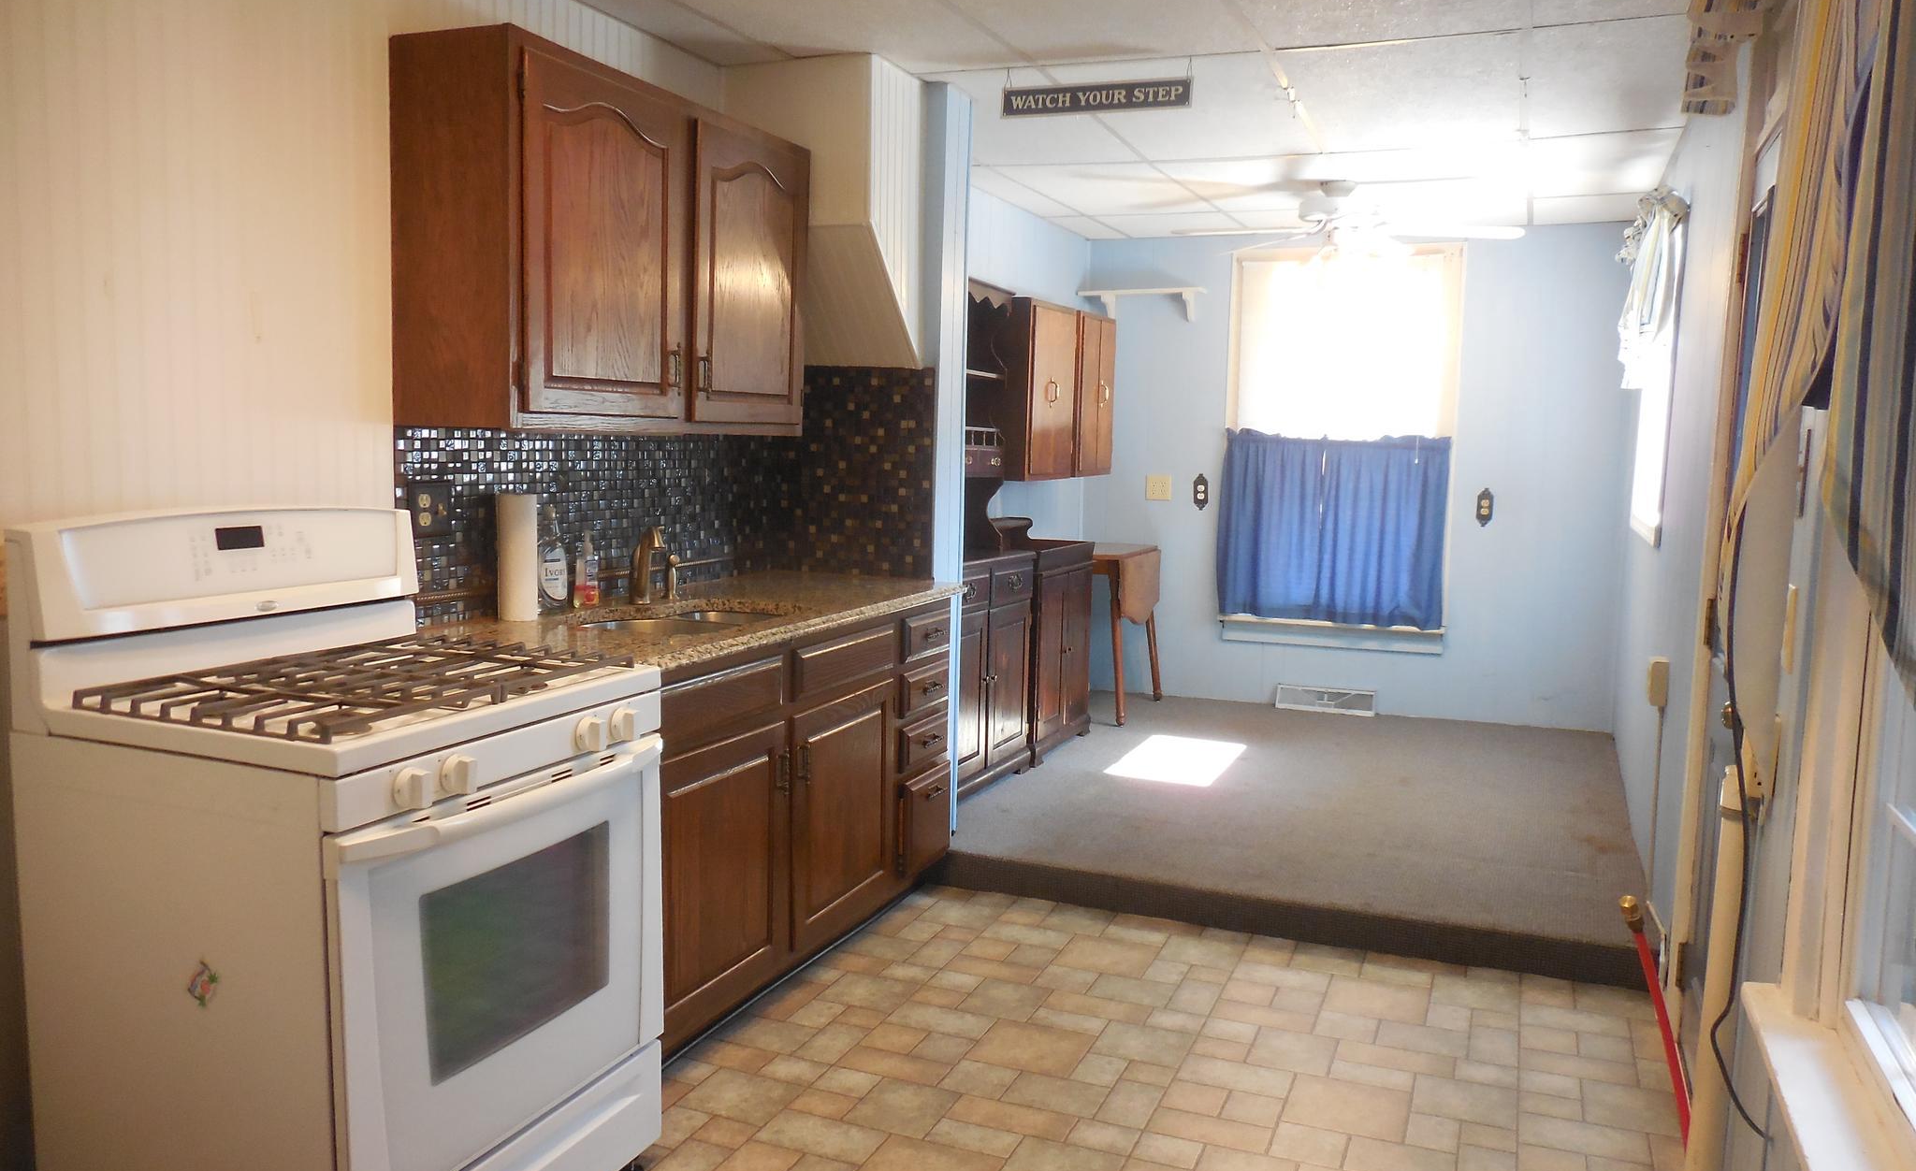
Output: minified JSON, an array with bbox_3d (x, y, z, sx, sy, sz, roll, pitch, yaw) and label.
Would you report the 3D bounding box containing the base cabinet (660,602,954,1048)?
[{"bbox_3d":[-0.583,0.501,3.482,0.625,0.848,1.550,3,6,22],"label":"base cabinet"}]

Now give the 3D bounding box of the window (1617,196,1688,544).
[{"bbox_3d":[2.459,-0.697,4.941,0.095,1.070,1.350,3,6,22],"label":"window"}]

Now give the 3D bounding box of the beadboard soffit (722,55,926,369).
[{"bbox_3d":[-0.388,-1.052,4.008,0.464,0.826,0.350,4,7,21],"label":"beadboard soffit"}]

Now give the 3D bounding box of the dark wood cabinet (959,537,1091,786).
[{"bbox_3d":[0.072,0.285,5.217,0.435,0.812,1.620,3,6,22],"label":"dark wood cabinet"}]

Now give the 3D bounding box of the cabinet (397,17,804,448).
[{"bbox_3d":[-0.764,-0.746,3.271,0.315,0.772,1.193,3,6,22],"label":"cabinet"}]

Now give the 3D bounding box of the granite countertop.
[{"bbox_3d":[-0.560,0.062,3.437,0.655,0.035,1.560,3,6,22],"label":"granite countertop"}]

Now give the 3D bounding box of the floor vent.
[{"bbox_3d":[1.727,0.543,6.521,0.460,0.113,0.030,3,6,22],"label":"floor vent"}]

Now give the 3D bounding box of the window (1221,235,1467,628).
[{"bbox_3d":[1.736,-0.659,6.370,1.040,1.760,0.110,3,6,22],"label":"window"}]

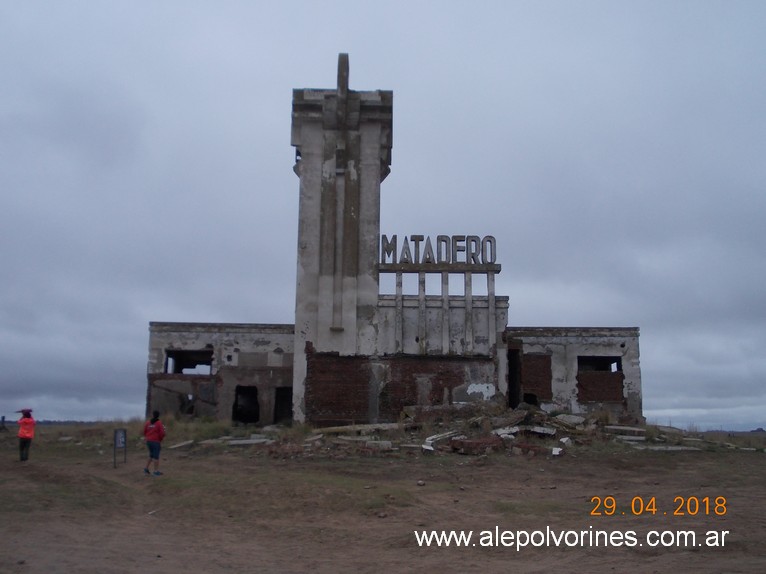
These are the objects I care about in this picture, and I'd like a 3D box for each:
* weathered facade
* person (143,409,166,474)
[{"bbox_3d":[0.758,-1.513,53.287,26.760,21.240,15.000,1,-10,0],"label":"weathered facade"},{"bbox_3d":[-5.976,4.086,22.008,0.540,1.660,0.380,-1,-10,8],"label":"person"}]

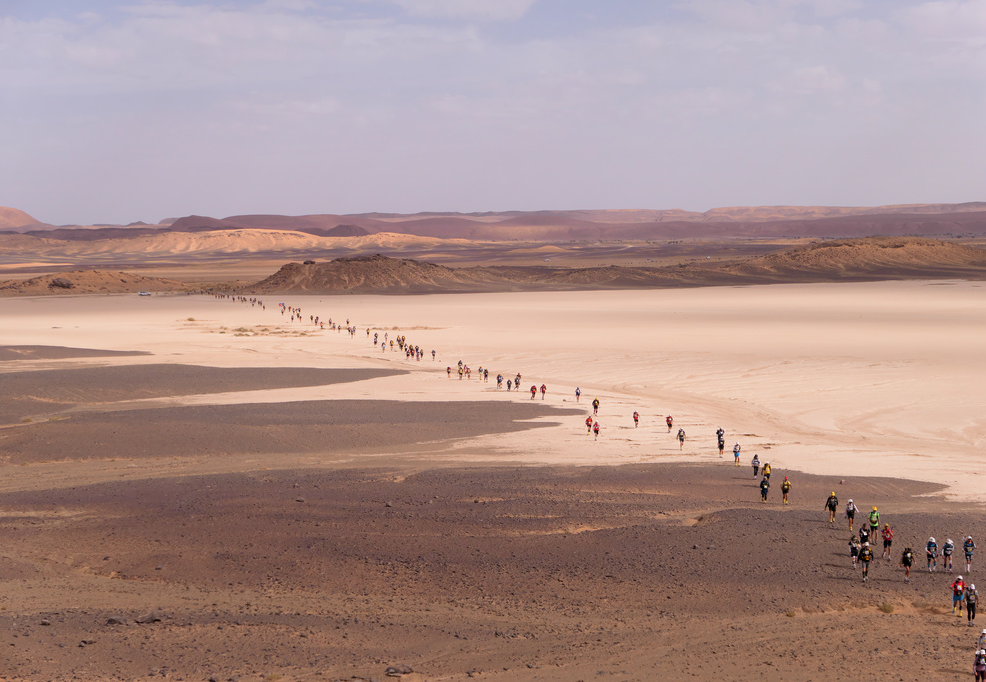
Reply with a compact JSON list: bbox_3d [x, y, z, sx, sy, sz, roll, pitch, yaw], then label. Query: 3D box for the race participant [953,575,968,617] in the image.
[{"bbox_3d":[19.875,10.901,87.292,0.680,1.740,0.500,0,3,-3],"label":"race participant"}]

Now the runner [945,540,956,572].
[{"bbox_3d":[22.401,10.610,100.680,0.620,1.700,0.500,0,3,-3],"label":"runner"}]

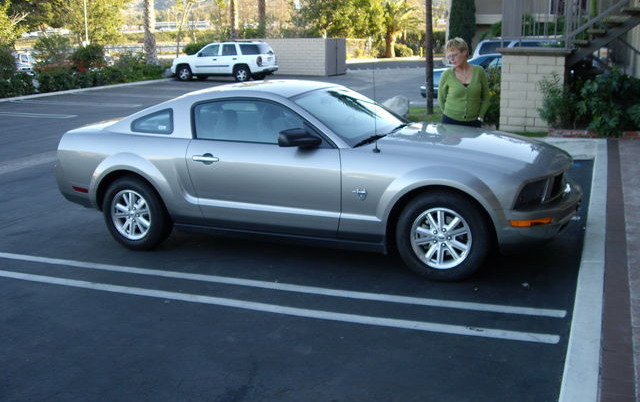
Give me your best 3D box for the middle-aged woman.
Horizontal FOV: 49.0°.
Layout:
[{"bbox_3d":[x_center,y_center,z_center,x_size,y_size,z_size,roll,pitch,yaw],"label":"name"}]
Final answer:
[{"bbox_3d":[1.451,-0.785,7.122,0.530,1.700,0.340,0,12,8],"label":"middle-aged woman"}]

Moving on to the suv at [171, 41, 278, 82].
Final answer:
[{"bbox_3d":[-4.466,-6.420,32.354,4.870,1.810,1.900,2,13,19],"label":"suv"}]

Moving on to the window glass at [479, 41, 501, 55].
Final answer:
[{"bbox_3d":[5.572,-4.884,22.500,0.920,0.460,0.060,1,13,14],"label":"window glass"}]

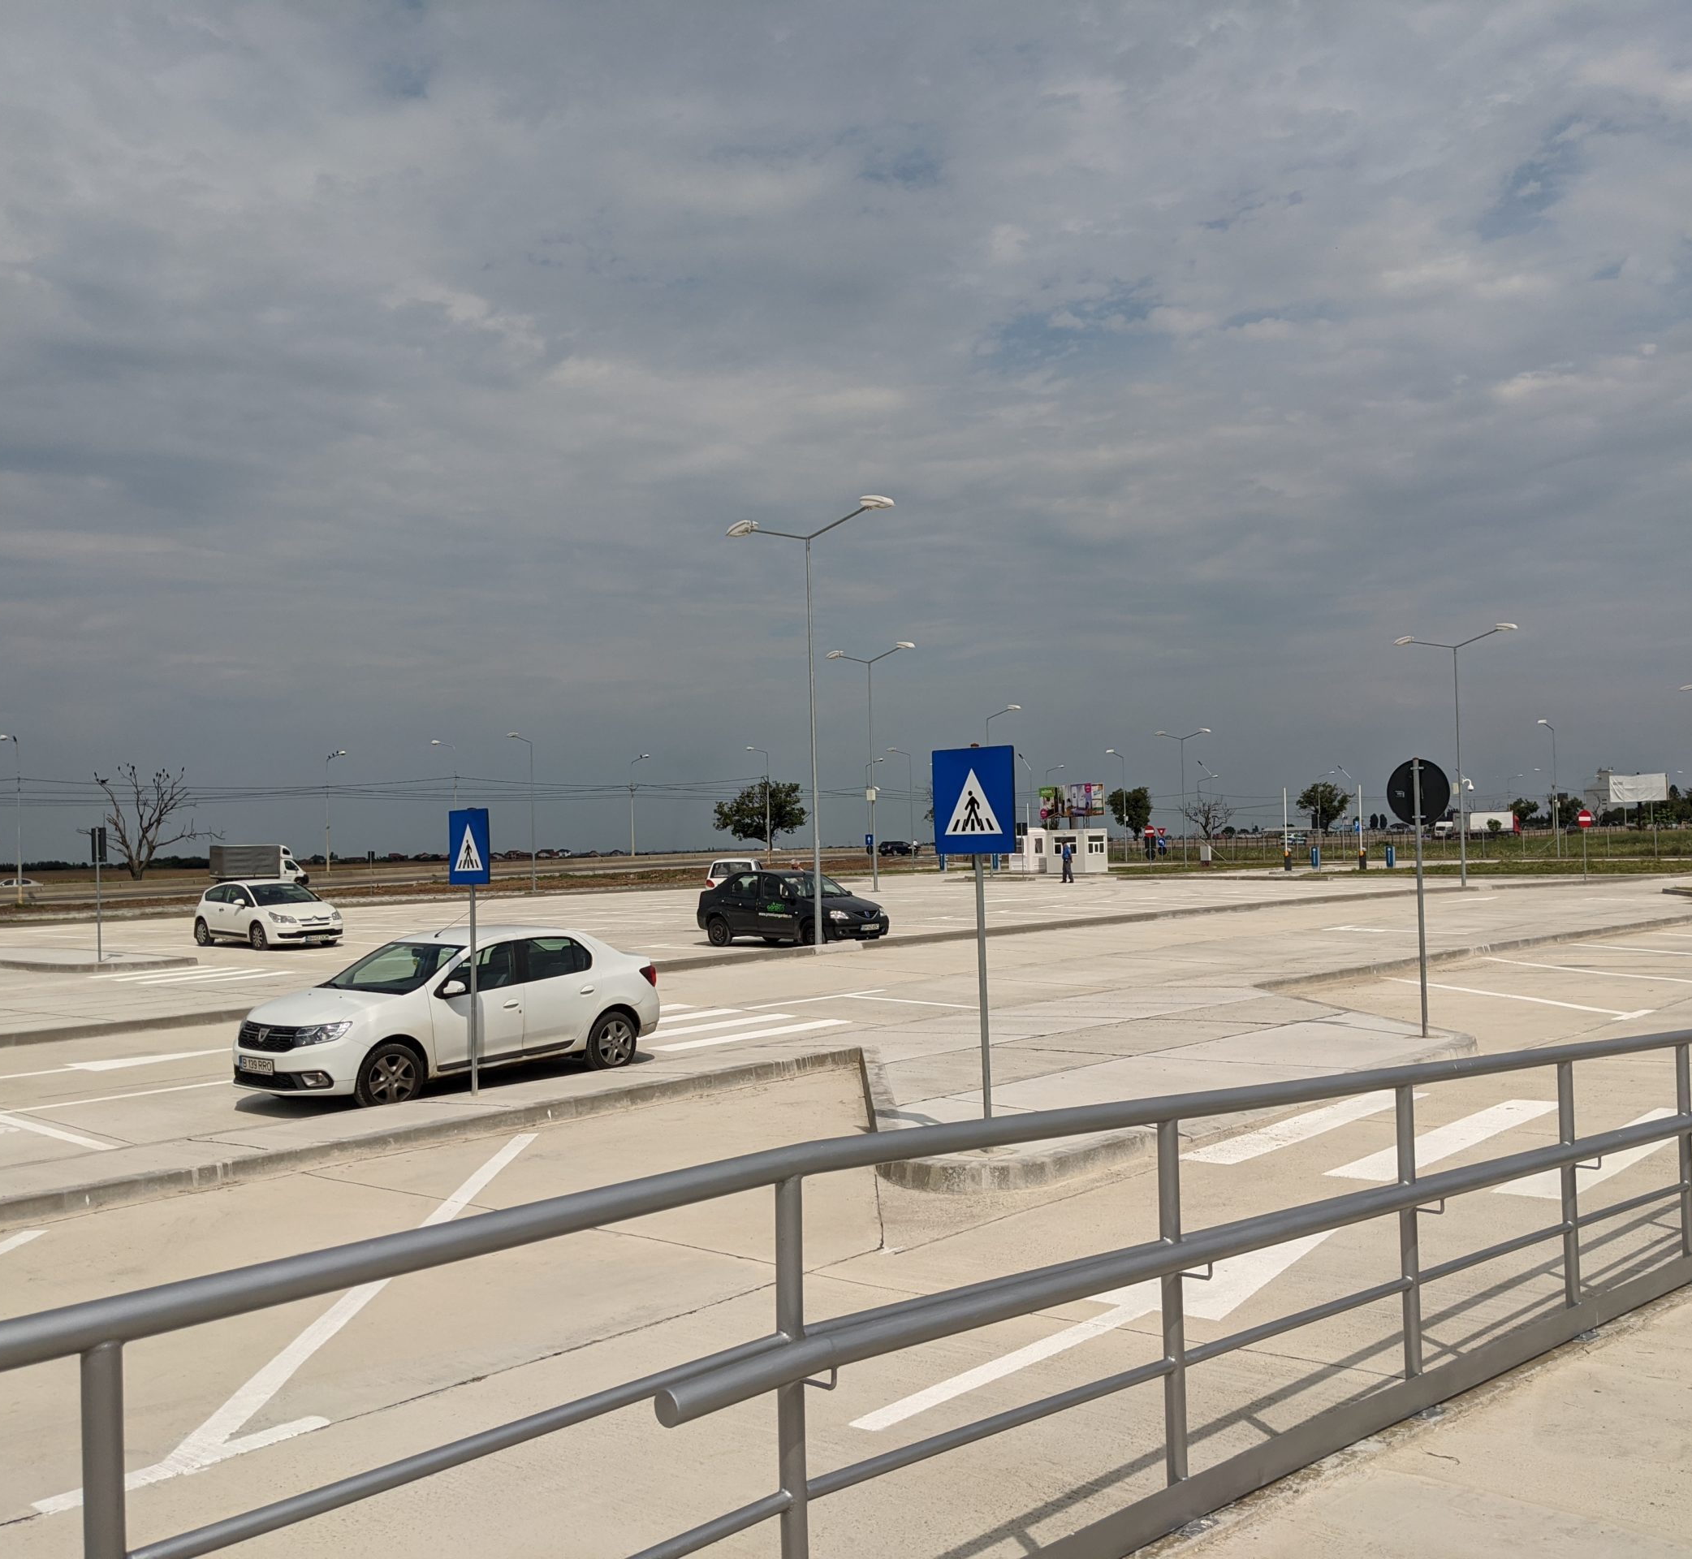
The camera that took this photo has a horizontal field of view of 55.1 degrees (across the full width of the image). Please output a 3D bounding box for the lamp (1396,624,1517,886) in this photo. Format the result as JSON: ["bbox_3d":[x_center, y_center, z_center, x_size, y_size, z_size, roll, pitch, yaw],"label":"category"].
[{"bbox_3d":[20.528,-0.718,54.445,3.950,8.600,0.340,-4,-3,41],"label":"lamp"}]

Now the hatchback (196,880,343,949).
[{"bbox_3d":[-12.674,2.942,35.573,4.270,1.458,1.770,-4,-3,42],"label":"hatchback"}]

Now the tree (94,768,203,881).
[{"bbox_3d":[-54.330,3.344,126.000,9.000,9.000,8.000,-1,-3,-23],"label":"tree"}]

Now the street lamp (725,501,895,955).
[{"bbox_3d":[-0.656,-1.052,31.892,4.394,8.594,0.380,-3,-3,39],"label":"street lamp"}]

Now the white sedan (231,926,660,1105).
[{"bbox_3d":[-3.606,2.119,15.190,1.740,1.510,4.350,-3,-3,37],"label":"white sedan"}]

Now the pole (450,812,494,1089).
[{"bbox_3d":[-3.313,1.539,14.401,0.500,2.530,0.080,-3,-3,34],"label":"pole"}]

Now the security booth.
[{"bbox_3d":[11.732,3.932,88.389,4.500,2.340,2.300,-4,-3,41],"label":"security booth"}]

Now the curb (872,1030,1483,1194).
[{"bbox_3d":[3.124,2.465,12.851,1.330,0.150,8.050,-4,-3,40],"label":"curb"}]

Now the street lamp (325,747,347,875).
[{"bbox_3d":[-40.858,2.817,130.094,2.600,10.100,0.400,-4,-3,41],"label":"street lamp"}]

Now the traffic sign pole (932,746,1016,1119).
[{"bbox_3d":[0.807,0.991,9.595,0.620,2.400,0.100,-4,-3,44],"label":"traffic sign pole"}]

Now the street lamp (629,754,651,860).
[{"bbox_3d":[-20.427,2.504,161.389,2.800,10.300,0.400,-4,-3,41],"label":"street lamp"}]

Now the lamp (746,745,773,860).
[{"bbox_3d":[-7.690,2.273,141.745,2.600,10.100,0.400,-4,-3,41],"label":"lamp"}]

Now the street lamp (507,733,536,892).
[{"bbox_3d":[-17.367,1.877,87.116,2.100,8.450,0.350,-4,-3,40],"label":"street lamp"}]

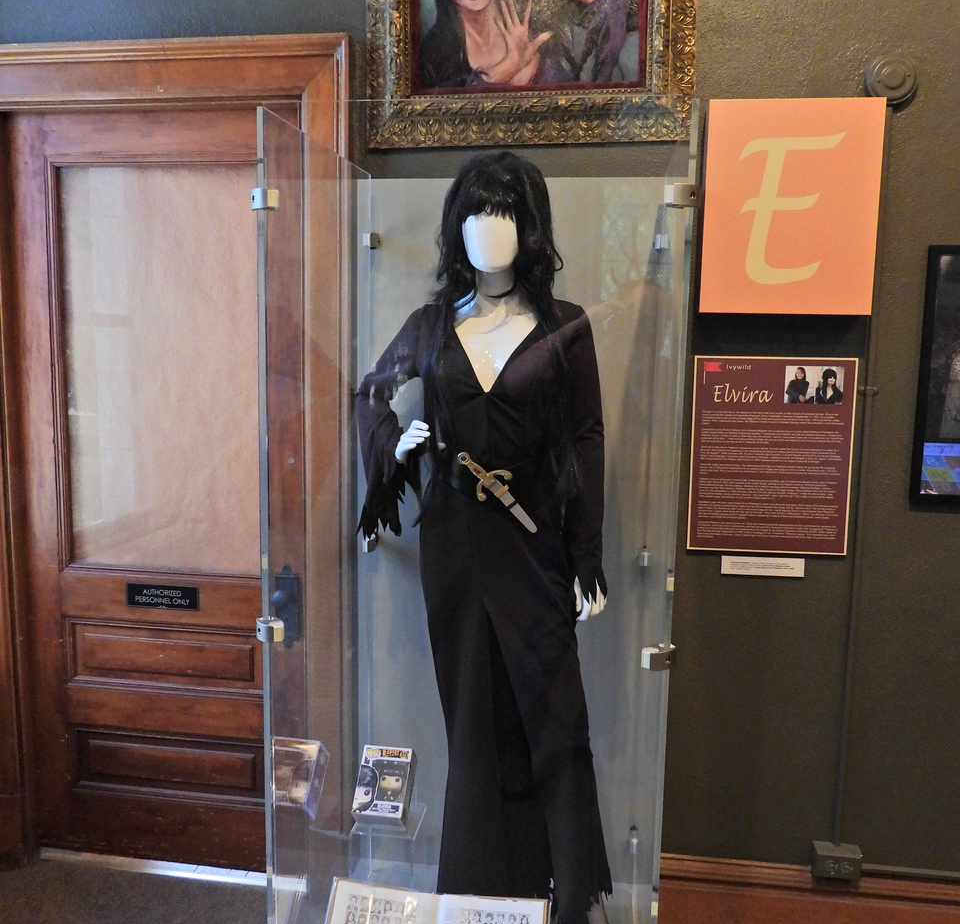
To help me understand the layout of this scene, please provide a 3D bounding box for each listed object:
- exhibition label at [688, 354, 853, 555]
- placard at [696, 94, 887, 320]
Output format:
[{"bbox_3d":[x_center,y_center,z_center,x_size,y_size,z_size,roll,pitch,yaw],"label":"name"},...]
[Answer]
[{"bbox_3d":[0.759,-0.016,2.319,0.406,0.508,0.018,2,6,7],"label":"exhibition label"},{"bbox_3d":[0.759,-0.619,2.189,0.406,0.508,0.080,2,6,7],"label":"placard"}]

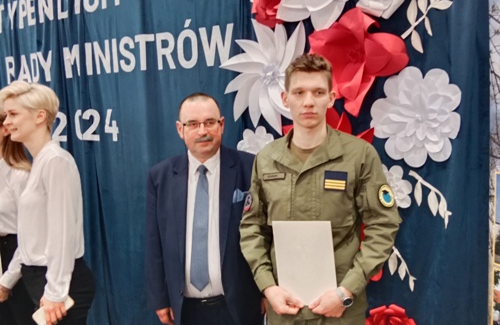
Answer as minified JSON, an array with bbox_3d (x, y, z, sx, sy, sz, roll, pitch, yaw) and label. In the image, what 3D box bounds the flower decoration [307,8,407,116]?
[{"bbox_3d":[0.433,-0.405,2.046,0.440,0.441,0.160,4,8,36],"label":"flower decoration"}]

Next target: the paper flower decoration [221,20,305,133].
[{"bbox_3d":[0.093,-0.408,2.376,0.550,0.540,0.110,3,7,36],"label":"paper flower decoration"}]

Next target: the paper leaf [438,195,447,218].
[{"bbox_3d":[0.772,0.185,1.999,0.030,0.085,0.014,-4,3,36],"label":"paper leaf"}]

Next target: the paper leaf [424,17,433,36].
[{"bbox_3d":[0.695,-0.529,1.954,0.026,0.080,0.016,-11,-1,37],"label":"paper leaf"}]

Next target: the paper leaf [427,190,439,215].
[{"bbox_3d":[0.740,0.166,2.014,0.040,0.105,0.016,-7,2,37],"label":"paper leaf"}]

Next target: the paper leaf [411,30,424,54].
[{"bbox_3d":[0.665,-0.477,1.996,0.039,0.103,0.014,-26,-10,35],"label":"paper leaf"}]

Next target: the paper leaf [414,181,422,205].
[{"bbox_3d":[0.690,0.129,2.051,0.032,0.104,0.014,2,7,36],"label":"paper leaf"}]

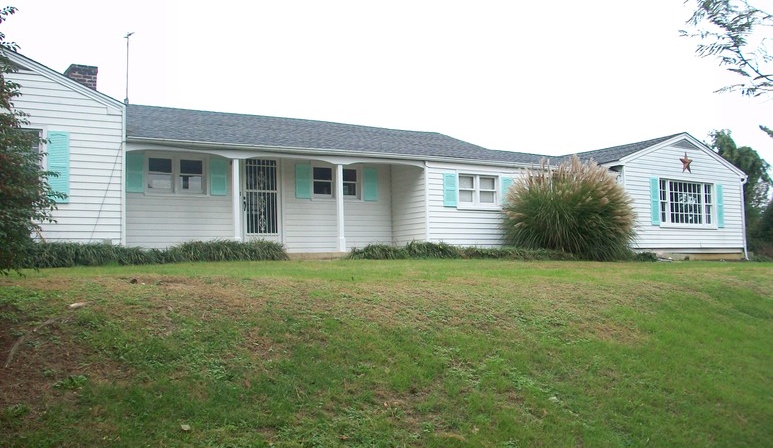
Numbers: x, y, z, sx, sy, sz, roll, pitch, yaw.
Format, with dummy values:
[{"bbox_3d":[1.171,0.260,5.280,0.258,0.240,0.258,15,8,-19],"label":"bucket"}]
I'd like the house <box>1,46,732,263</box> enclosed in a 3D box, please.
[{"bbox_3d":[-0.941,-0.959,20.143,23.700,4.300,7.900,1,-5,-33],"label":"house"}]

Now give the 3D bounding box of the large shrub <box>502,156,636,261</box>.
[{"bbox_3d":[4.252,-0.337,17.645,2.900,2.400,2.800,-1,-4,0],"label":"large shrub"}]

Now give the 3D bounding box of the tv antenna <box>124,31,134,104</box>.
[{"bbox_3d":[-5.703,-3.479,16.884,0.220,1.600,0.240,1,-5,-33],"label":"tv antenna"}]

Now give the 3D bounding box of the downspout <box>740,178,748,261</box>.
[{"bbox_3d":[11.013,-0.196,23.281,0.260,2.600,0.100,1,-5,-33],"label":"downspout"}]

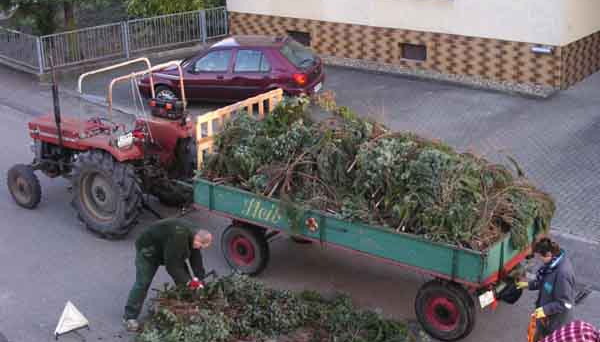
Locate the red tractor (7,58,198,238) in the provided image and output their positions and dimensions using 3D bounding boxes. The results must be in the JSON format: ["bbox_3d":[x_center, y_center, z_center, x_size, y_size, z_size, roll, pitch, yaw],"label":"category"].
[{"bbox_3d":[-2.992,-0.489,14.374,3.000,2.250,1.660,13,24,37],"label":"red tractor"}]

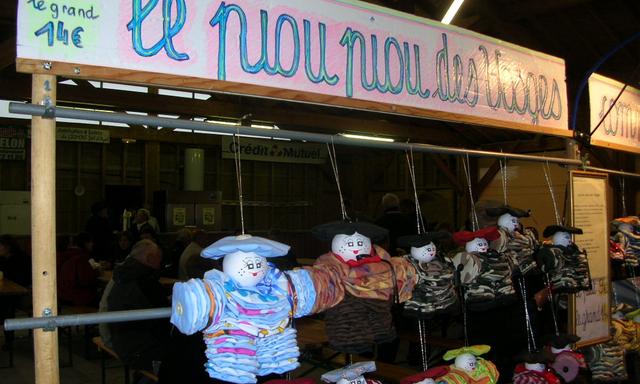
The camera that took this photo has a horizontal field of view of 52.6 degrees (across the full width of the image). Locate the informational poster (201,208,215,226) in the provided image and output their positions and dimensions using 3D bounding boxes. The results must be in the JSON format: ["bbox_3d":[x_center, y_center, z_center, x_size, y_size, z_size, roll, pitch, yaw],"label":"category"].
[{"bbox_3d":[-2.042,0.452,11.850,0.215,0.305,0.010,1,-3,-25],"label":"informational poster"}]

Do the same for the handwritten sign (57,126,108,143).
[{"bbox_3d":[-4.147,-0.999,11.300,0.990,0.250,0.020,1,-3,-25],"label":"handwritten sign"}]

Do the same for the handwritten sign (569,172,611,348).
[{"bbox_3d":[1.046,0.261,2.500,0.285,0.670,0.030,2,-3,-37],"label":"handwritten sign"}]

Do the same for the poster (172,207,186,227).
[{"bbox_3d":[-2.510,0.445,11.600,0.215,0.305,0.010,1,-3,-25],"label":"poster"}]

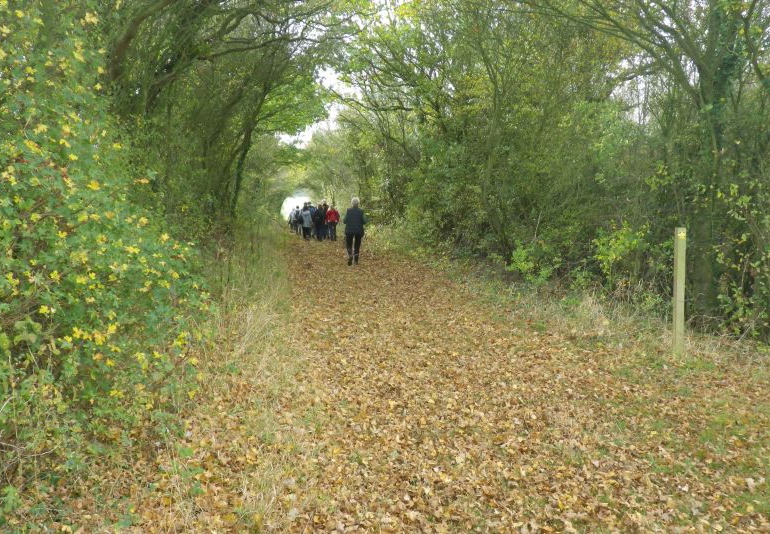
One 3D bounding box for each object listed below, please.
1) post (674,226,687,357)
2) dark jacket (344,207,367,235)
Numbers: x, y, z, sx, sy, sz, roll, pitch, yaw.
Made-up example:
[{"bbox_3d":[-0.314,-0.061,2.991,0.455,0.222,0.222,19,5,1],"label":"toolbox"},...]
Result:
[{"bbox_3d":[2.855,0.239,6.830,0.078,1.250,0.078,-1,5,1],"label":"post"},{"bbox_3d":[-0.746,-1.137,17.250,0.580,0.680,0.350,-1,5,-5],"label":"dark jacket"}]

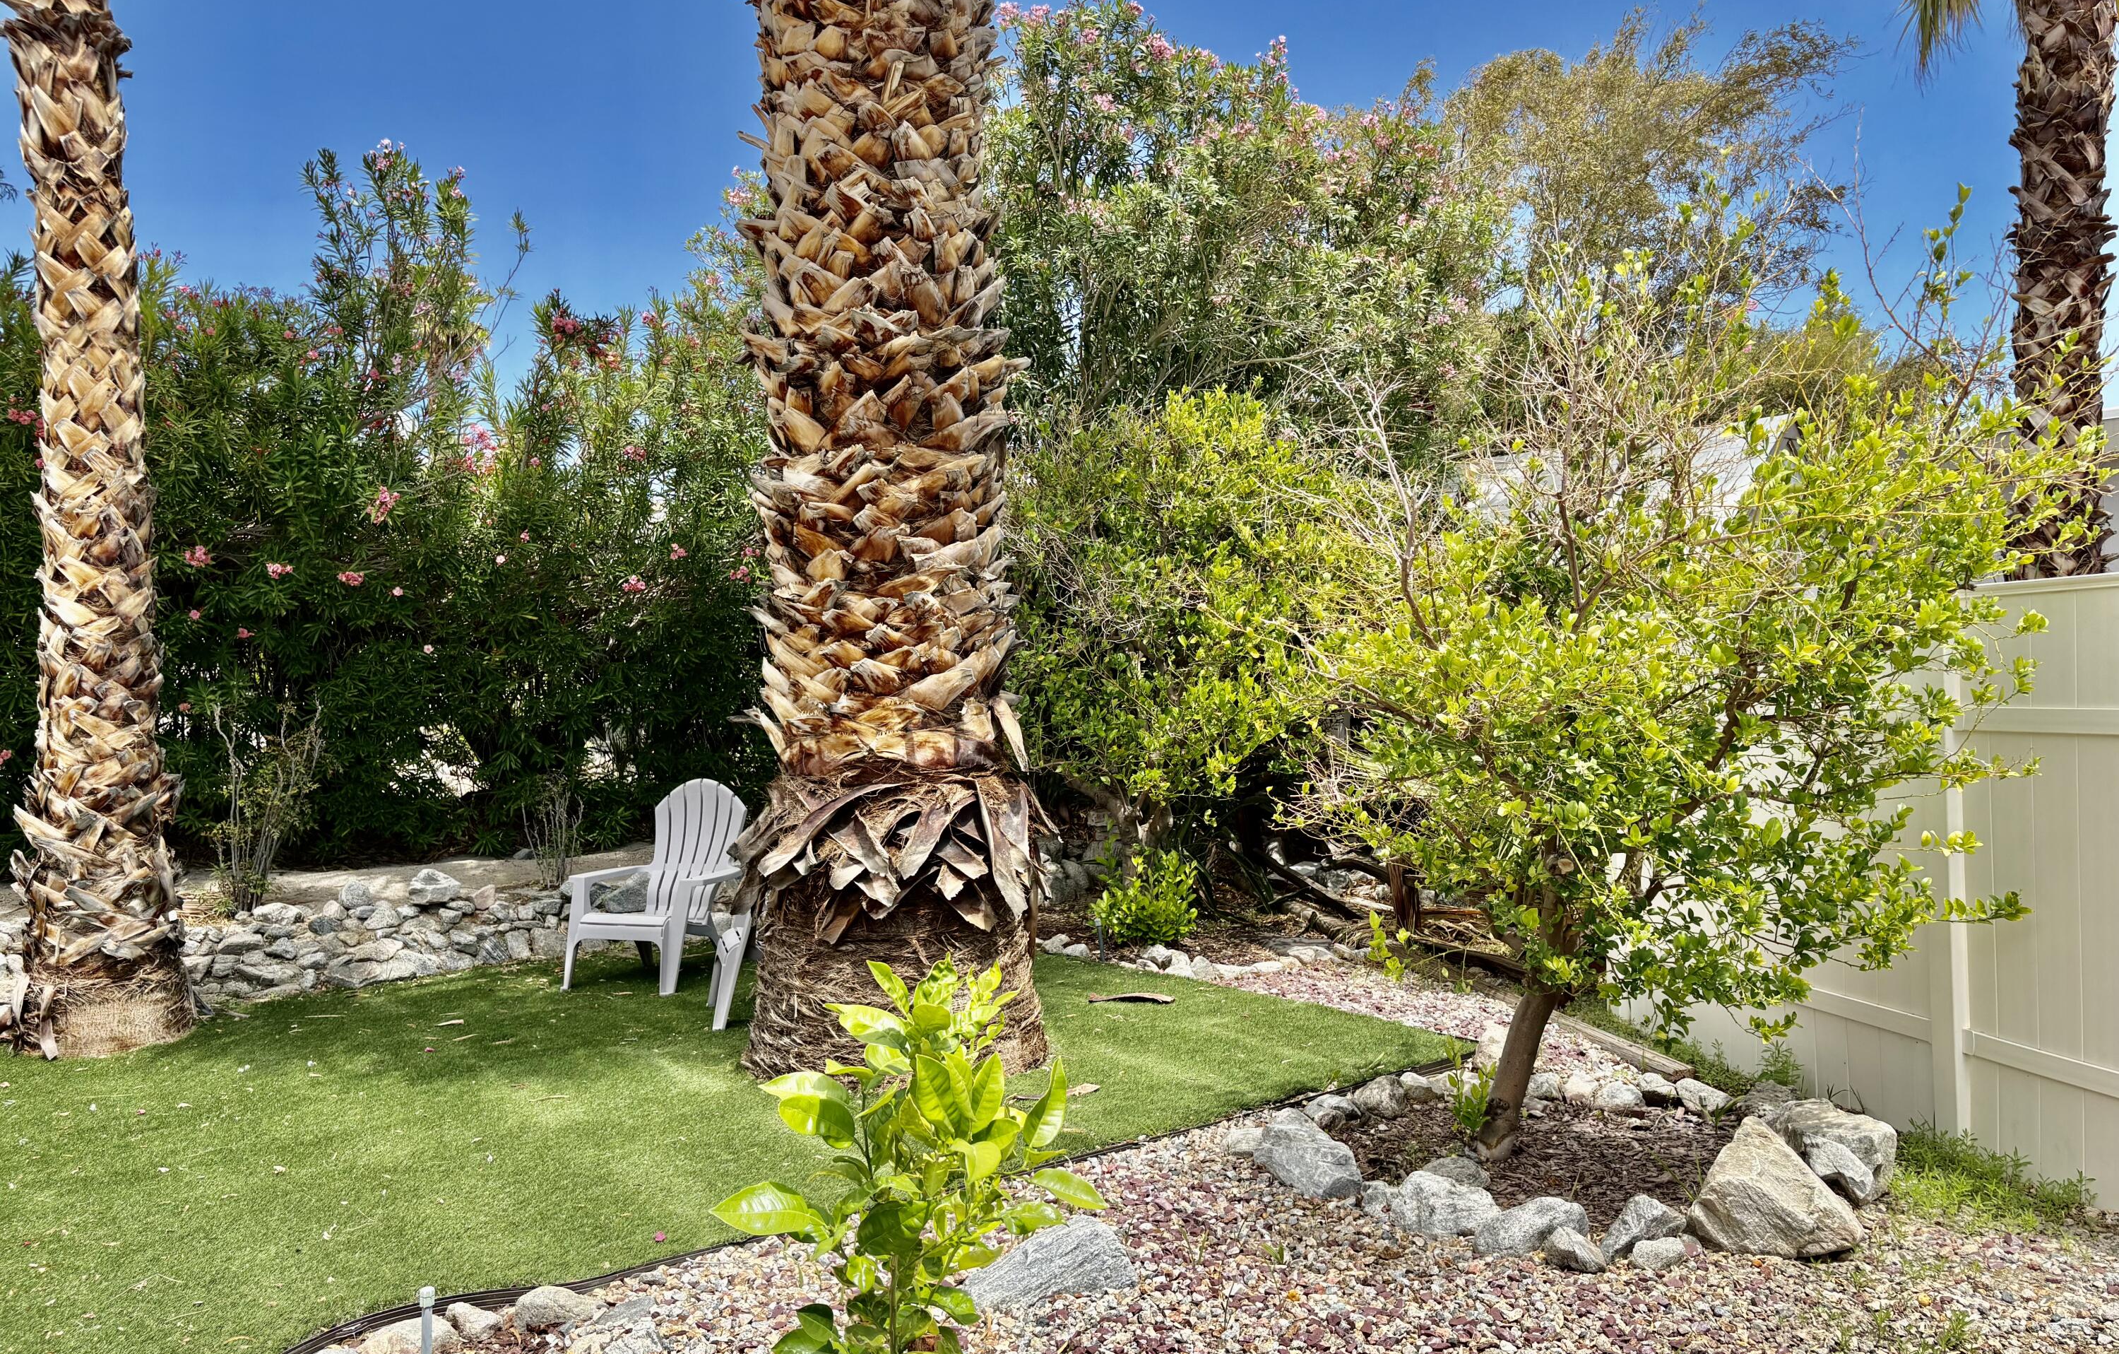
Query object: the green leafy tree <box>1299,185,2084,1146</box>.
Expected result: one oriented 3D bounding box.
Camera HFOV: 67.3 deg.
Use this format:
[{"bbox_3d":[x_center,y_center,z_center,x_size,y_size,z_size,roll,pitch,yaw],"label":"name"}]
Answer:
[{"bbox_3d":[1.840,0.020,4.750,2.250,2.800,2.100,-1,-1,0],"label":"green leafy tree"}]

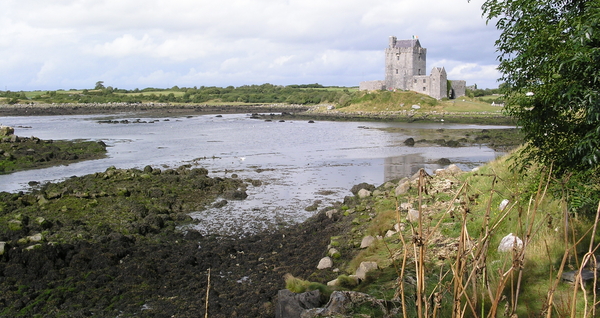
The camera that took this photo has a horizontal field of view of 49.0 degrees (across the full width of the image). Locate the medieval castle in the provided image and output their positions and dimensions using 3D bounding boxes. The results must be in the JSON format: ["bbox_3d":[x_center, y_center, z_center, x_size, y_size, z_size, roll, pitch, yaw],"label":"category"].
[{"bbox_3d":[42.200,-33.300,246.200,32.500,21.600,22.000,4,7,36],"label":"medieval castle"}]

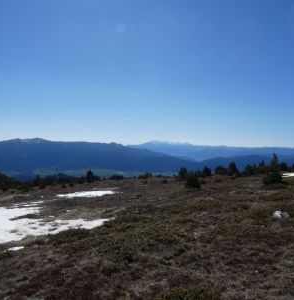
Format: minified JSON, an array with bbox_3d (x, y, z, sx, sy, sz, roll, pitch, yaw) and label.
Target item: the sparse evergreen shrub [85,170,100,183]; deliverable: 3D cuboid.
[{"bbox_3d":[-7.108,3.440,36.000,1.620,1.560,1.540,0,0,0],"label":"sparse evergreen shrub"}]

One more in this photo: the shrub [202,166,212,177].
[{"bbox_3d":[7.406,2.667,34.000,1.080,1.290,1.030,0,0,0],"label":"shrub"}]

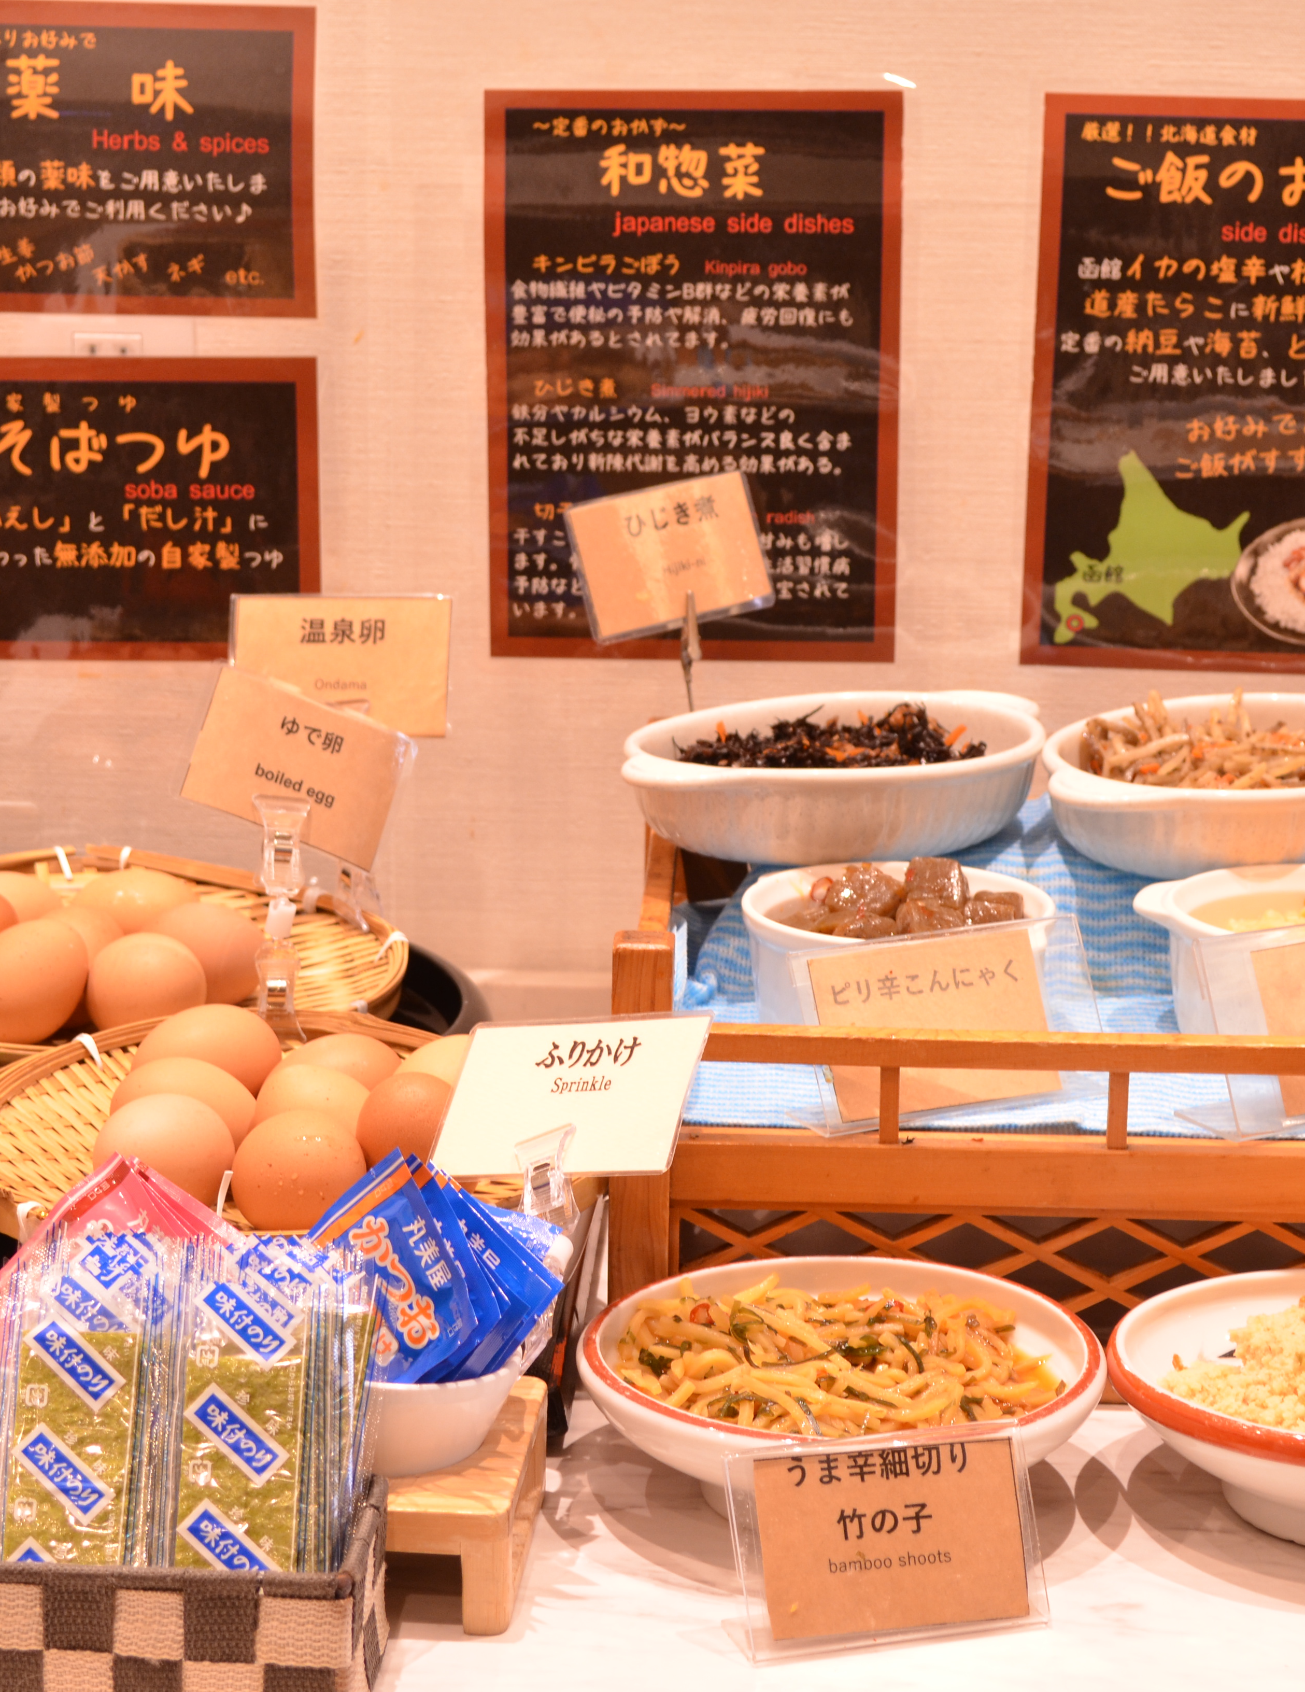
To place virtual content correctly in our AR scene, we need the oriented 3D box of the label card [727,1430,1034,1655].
[{"bbox_3d":[0.070,0.205,1.258,0.092,0.052,0.031,-4,16,-16],"label":"label card"}]

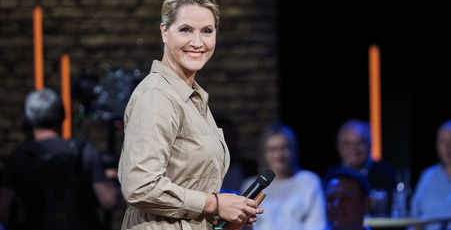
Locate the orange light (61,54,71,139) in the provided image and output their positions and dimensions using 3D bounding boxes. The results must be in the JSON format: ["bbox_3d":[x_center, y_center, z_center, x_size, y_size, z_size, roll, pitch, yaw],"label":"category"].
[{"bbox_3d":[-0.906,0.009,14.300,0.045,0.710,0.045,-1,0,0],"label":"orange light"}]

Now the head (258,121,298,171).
[{"bbox_3d":[0.241,0.146,11.600,0.185,0.230,0.220,-1,0,12],"label":"head"}]

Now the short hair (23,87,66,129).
[{"bbox_3d":[-0.788,-0.026,10.900,0.172,0.182,0.200,-1,0,9],"label":"short hair"}]

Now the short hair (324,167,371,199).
[{"bbox_3d":[0.475,0.269,9.750,0.168,0.138,0.200,-1,0,30],"label":"short hair"}]

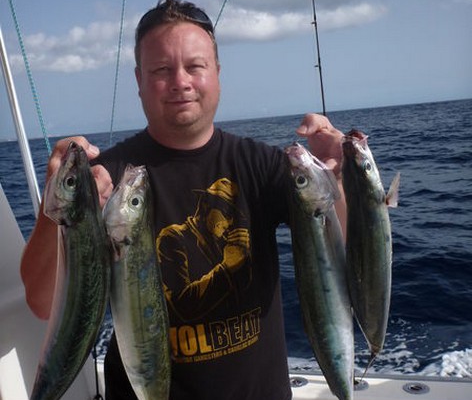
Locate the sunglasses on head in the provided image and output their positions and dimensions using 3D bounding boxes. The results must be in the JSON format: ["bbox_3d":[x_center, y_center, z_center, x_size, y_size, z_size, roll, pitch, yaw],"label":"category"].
[{"bbox_3d":[-0.123,-0.336,1.044,0.150,0.050,0.130,-6,-23,-9],"label":"sunglasses on head"}]

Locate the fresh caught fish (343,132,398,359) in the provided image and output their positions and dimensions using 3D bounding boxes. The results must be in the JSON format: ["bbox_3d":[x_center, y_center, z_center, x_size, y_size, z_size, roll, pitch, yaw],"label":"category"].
[{"bbox_3d":[0.265,0.123,1.030,0.102,0.521,0.080,-12,14,-35],"label":"fresh caught fish"}]

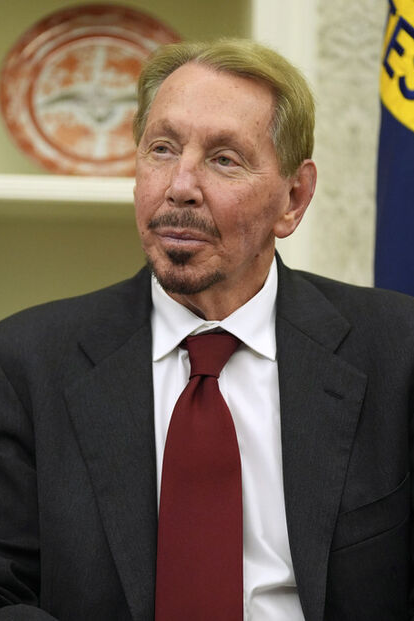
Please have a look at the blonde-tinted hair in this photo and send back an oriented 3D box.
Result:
[{"bbox_3d":[0.018,-0.172,4.020,0.168,0.175,0.200,1,-5,22],"label":"blonde-tinted hair"}]

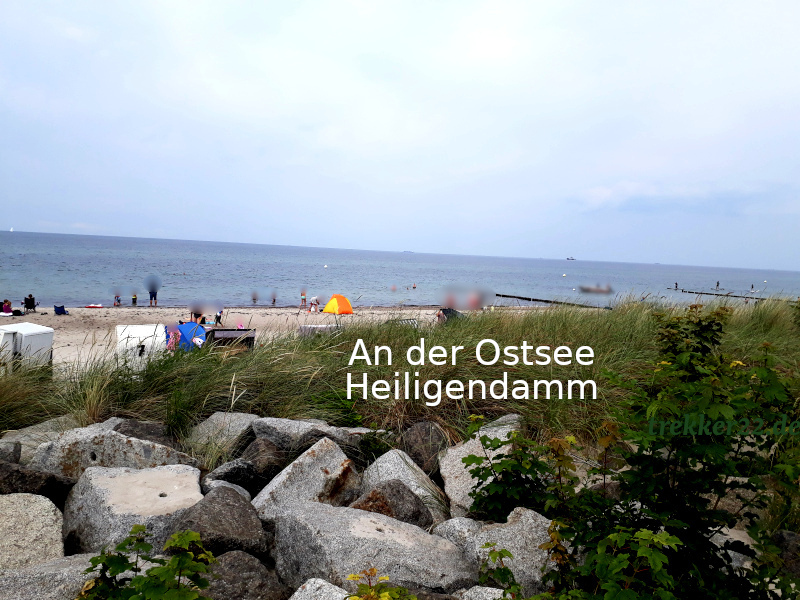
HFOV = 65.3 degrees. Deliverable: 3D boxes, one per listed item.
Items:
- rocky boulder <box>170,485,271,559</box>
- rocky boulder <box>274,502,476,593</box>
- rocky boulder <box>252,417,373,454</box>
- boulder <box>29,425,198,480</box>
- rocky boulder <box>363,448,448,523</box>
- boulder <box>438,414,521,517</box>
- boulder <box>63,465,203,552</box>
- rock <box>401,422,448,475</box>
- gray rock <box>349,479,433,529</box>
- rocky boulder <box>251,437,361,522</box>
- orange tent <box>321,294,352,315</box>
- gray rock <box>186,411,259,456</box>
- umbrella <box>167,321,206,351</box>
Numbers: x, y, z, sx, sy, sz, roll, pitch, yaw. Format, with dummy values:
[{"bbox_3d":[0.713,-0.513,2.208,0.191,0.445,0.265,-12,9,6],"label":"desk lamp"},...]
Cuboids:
[{"bbox_3d":[-1.079,1.343,3.750,0.570,0.390,0.460,3,4,0],"label":"rocky boulder"},{"bbox_3d":[-0.136,1.434,3.600,1.100,0.420,0.570,3,4,0],"label":"rocky boulder"},{"bbox_3d":[-0.834,1.321,5.950,1.080,0.340,0.600,2,4,-5],"label":"rocky boulder"},{"bbox_3d":[-2.189,1.176,4.750,1.240,0.440,0.550,3,4,6],"label":"boulder"},{"bbox_3d":[0.045,1.558,5.050,0.660,0.550,0.550,3,4,0],"label":"rocky boulder"},{"bbox_3d":[0.614,1.254,4.700,0.640,0.640,0.530,3,4,0],"label":"boulder"},{"bbox_3d":[-1.744,1.396,4.100,0.820,0.460,0.660,1,5,-22],"label":"boulder"},{"bbox_3d":[0.226,1.378,5.750,0.430,0.460,0.400,3,4,0],"label":"rock"},{"bbox_3d":[-0.064,1.570,4.700,0.600,0.380,0.500,3,4,0],"label":"gray rock"},{"bbox_3d":[-0.637,1.236,4.250,0.710,0.500,0.480,3,4,0],"label":"rocky boulder"},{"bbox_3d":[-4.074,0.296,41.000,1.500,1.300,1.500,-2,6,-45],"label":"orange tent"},{"bbox_3d":[-1.735,1.325,6.100,0.700,0.360,0.600,2,5,-15],"label":"gray rock"},{"bbox_3d":[-6.981,1.298,20.500,1.250,1.050,1.100,4,5,17],"label":"umbrella"}]

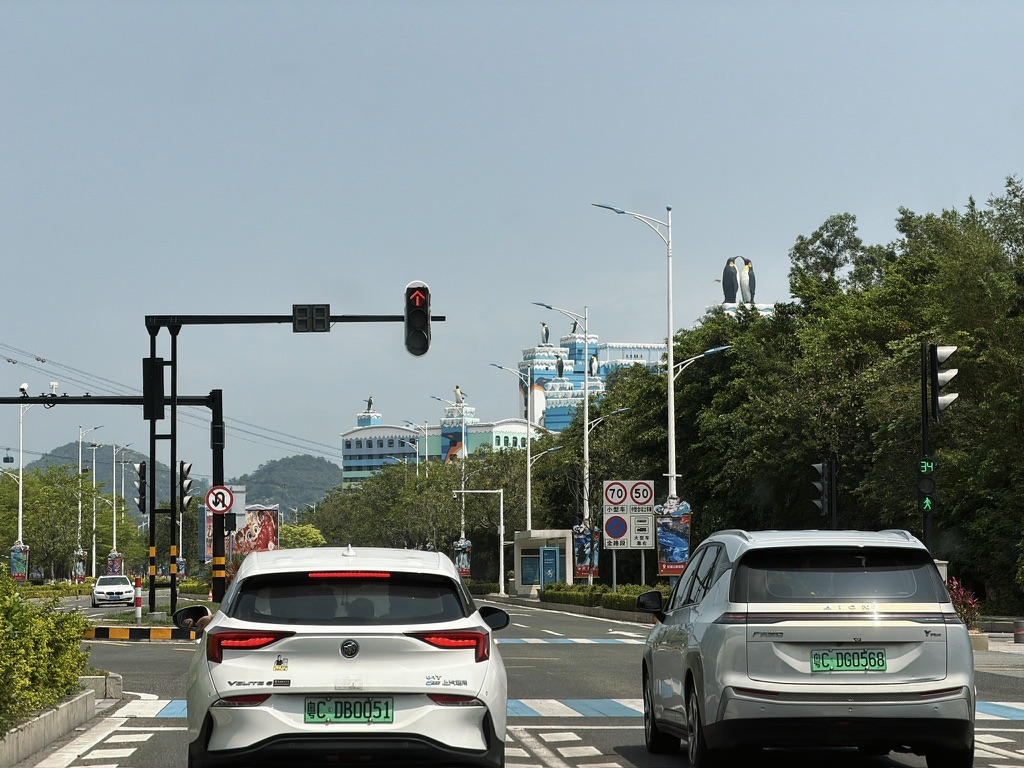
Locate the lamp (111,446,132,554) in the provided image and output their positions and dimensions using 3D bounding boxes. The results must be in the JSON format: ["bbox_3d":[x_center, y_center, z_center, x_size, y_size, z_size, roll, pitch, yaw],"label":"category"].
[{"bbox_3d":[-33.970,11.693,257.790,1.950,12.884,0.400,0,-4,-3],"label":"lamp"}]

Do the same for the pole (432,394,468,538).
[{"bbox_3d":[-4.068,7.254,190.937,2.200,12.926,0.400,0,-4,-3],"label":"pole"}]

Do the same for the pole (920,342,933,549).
[{"bbox_3d":[7.777,2.020,55.488,0.300,5.606,0.300,0,-4,0],"label":"pole"}]

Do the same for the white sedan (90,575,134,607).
[{"bbox_3d":[-18.874,9.796,139.658,1.870,1.490,4.980,1,-4,-10],"label":"white sedan"}]

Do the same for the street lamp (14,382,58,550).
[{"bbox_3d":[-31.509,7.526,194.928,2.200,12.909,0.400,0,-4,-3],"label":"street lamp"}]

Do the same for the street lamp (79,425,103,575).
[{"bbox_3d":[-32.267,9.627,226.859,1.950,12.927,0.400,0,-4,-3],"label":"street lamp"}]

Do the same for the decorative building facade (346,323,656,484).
[{"bbox_3d":[-2.356,19.738,820.484,95.000,71.440,50.000,0,-4,-6],"label":"decorative building facade"}]

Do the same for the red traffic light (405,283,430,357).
[{"bbox_3d":[-2.070,-1.438,64.936,0.560,1.640,0.450,0,-4,0],"label":"red traffic light"}]

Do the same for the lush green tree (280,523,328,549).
[{"bbox_3d":[-14.691,12.102,204.647,4.200,5.060,4.000,0,-4,0],"label":"lush green tree"}]

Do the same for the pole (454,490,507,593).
[{"bbox_3d":[-1.936,9.220,170.764,3.000,6.341,0.300,0,-4,-3],"label":"pole"}]

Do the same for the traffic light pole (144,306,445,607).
[{"bbox_3d":[-4.757,1.810,65.022,6.640,6.683,0.600,0,-4,0],"label":"traffic light pole"}]

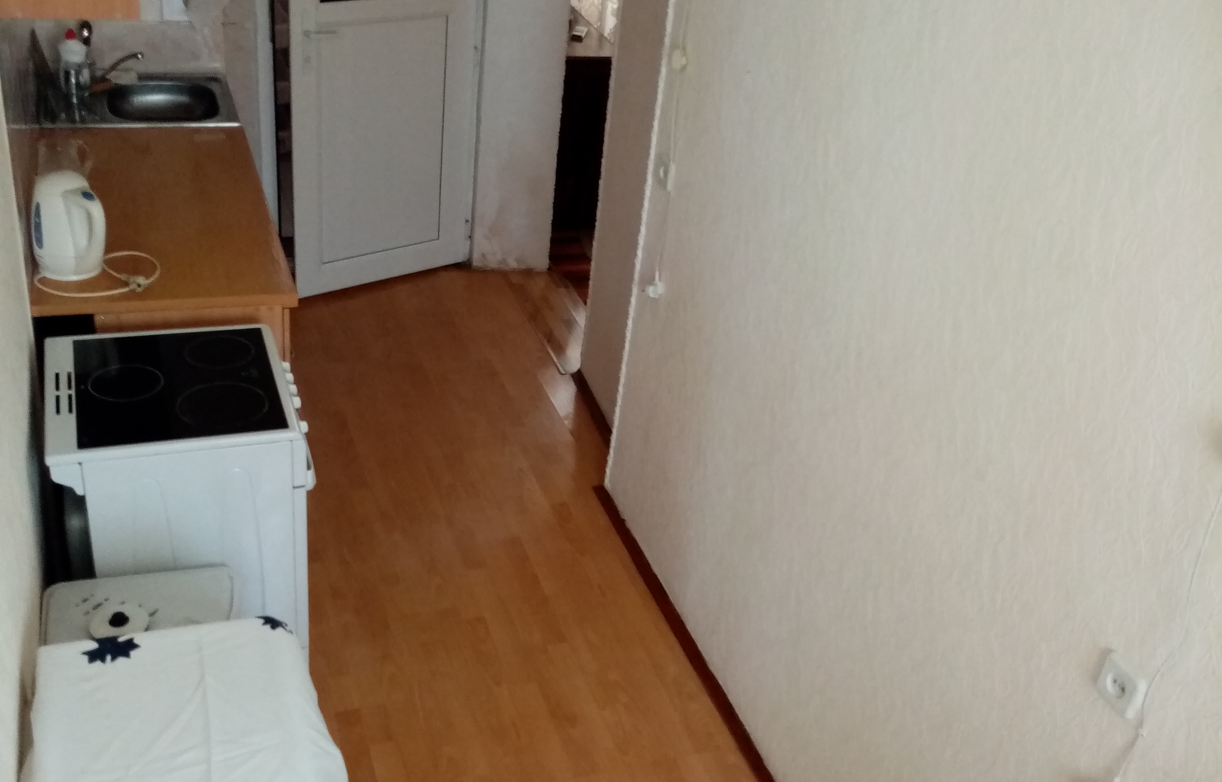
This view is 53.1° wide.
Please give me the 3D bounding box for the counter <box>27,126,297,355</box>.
[{"bbox_3d":[-1.322,-0.170,3.655,0.600,0.850,1.240,-5,33,-21],"label":"counter"}]

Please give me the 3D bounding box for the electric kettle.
[{"bbox_3d":[-1.307,-0.400,2.972,0.200,0.235,0.150,19,32,19],"label":"electric kettle"}]

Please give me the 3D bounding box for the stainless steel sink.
[{"bbox_3d":[-1.530,-0.916,4.196,0.380,0.170,0.450,-5,33,-21],"label":"stainless steel sink"}]

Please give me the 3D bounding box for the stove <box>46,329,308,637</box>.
[{"bbox_3d":[-0.985,0.351,2.852,0.520,0.850,0.495,-5,33,-21],"label":"stove"}]

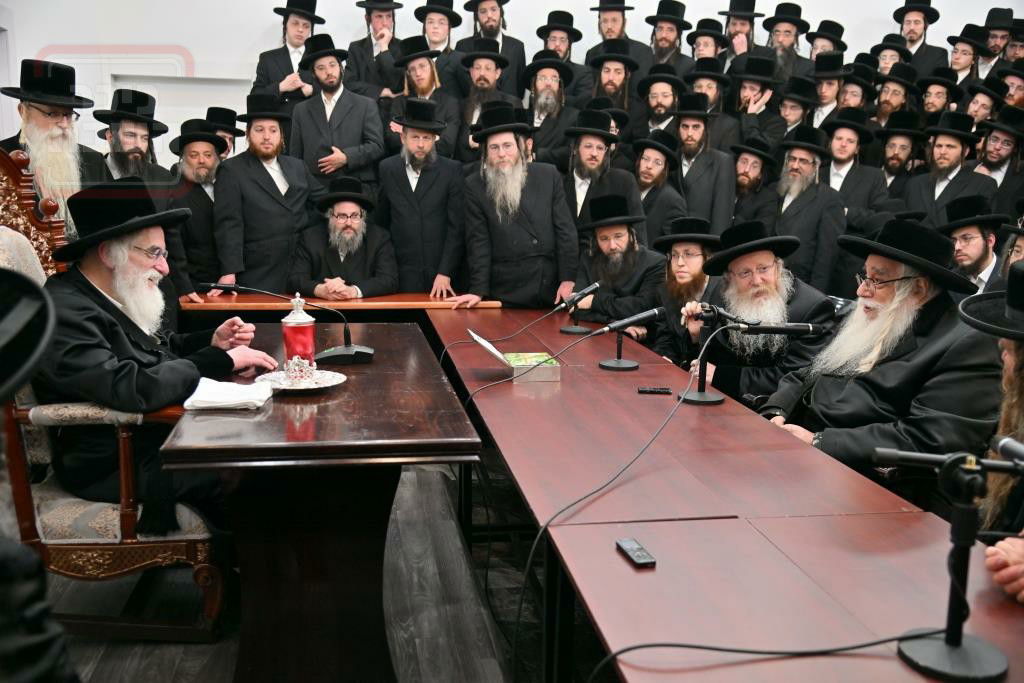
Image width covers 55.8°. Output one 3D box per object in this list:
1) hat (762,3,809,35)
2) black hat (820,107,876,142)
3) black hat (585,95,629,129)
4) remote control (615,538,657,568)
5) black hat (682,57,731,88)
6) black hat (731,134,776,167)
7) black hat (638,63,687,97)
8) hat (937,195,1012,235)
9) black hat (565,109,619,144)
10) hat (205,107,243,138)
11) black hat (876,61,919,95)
[{"bbox_3d":[1.785,-2.101,6.300,0.310,0.140,0.340,4,2,13],"label":"hat"},{"bbox_3d":[1.943,-1.256,5.600,0.300,0.145,0.330,16,8,30],"label":"black hat"},{"bbox_3d":[0.553,-1.373,5.850,0.305,0.140,0.340,-11,-4,14],"label":"black hat"},{"bbox_3d":[0.215,0.371,1.687,0.036,0.013,0.104,-2,10,-14],"label":"remote control"},{"bbox_3d":[1.277,-1.766,6.350,0.300,0.145,0.330,7,8,23],"label":"black hat"},{"bbox_3d":[1.473,-1.165,5.900,0.300,0.145,0.330,18,8,27],"label":"black hat"},{"bbox_3d":[0.918,-1.586,5.900,0.310,0.140,0.340,1,-7,16],"label":"black hat"},{"bbox_3d":[2.052,-0.574,4.300,0.330,0.130,0.300,-12,13,-20],"label":"hat"},{"bbox_3d":[0.473,-1.278,5.750,0.335,0.165,0.365,7,10,0],"label":"black hat"},{"bbox_3d":[-1.781,-1.353,5.950,0.310,0.130,0.340,8,4,-6],"label":"hat"},{"bbox_3d":[2.471,-1.692,6.200,0.300,0.145,0.330,20,8,31],"label":"black hat"}]

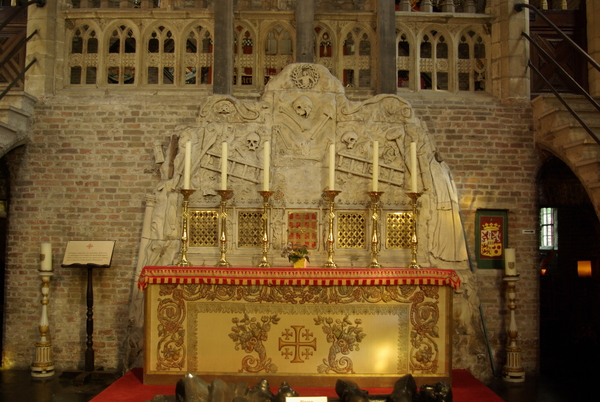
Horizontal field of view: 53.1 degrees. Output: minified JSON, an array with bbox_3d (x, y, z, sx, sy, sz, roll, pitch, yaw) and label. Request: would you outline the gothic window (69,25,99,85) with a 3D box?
[{"bbox_3d":[-2.330,-1.577,6.475,0.333,0.666,0.150,1,-4,2],"label":"gothic window"}]

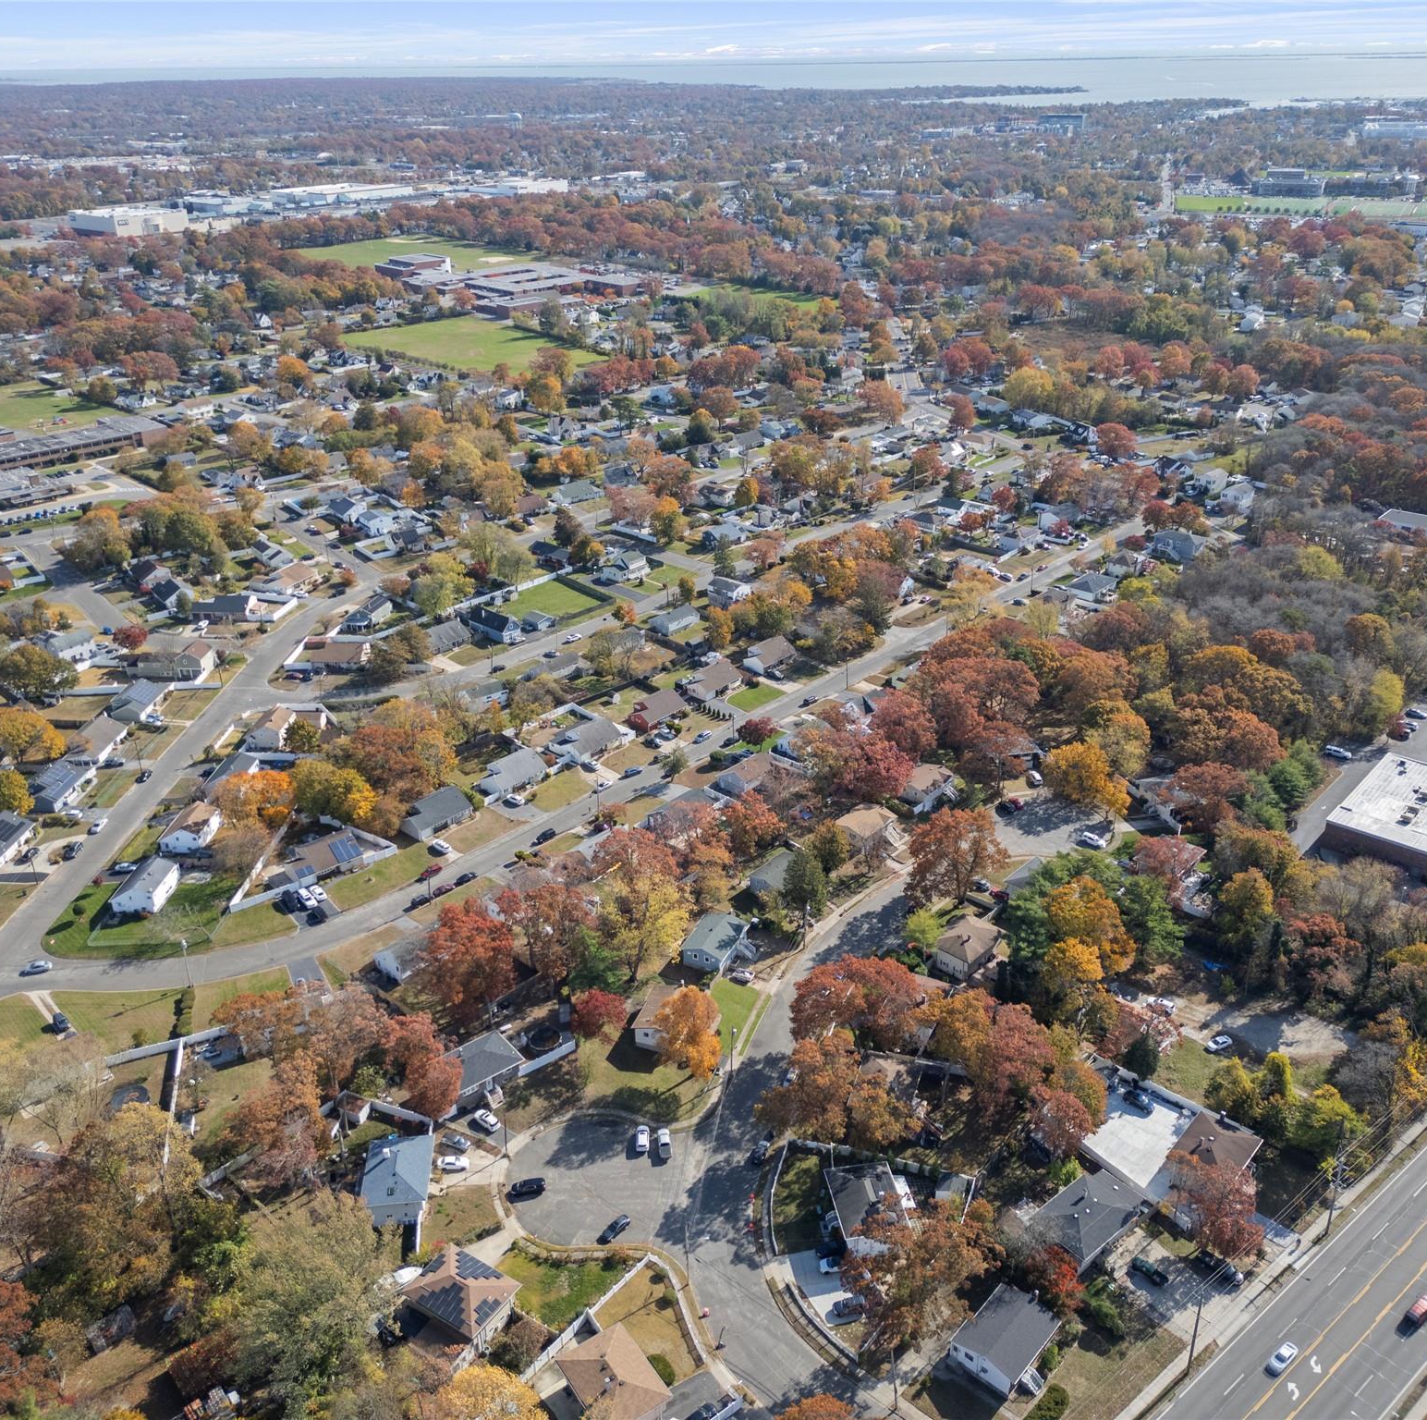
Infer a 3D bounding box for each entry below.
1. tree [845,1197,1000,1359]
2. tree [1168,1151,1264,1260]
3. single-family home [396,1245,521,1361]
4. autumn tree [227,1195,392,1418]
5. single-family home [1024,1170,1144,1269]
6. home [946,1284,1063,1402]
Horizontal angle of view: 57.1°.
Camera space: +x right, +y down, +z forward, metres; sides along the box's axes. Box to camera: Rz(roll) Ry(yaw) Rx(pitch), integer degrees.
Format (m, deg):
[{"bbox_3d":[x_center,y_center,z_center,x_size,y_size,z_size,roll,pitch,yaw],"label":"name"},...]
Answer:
[{"bbox_3d":[26.350,72.760,167.160,19.300,16.340,20.290,-1,27,0],"label":"tree"},{"bbox_3d":[66.910,66.850,175.470,11.600,14.500,11.600,-1,26,0],"label":"tree"},{"bbox_3d":[-32.800,76.690,171.000,12.660,6.620,9.550,16,31,29],"label":"single-family home"},{"bbox_3d":[-48.226,71.670,157.794,19.000,22.000,19.000,-1,26,0],"label":"autumn tree"},{"bbox_3d":[51.940,69.440,181.460,15.500,4.900,9.300,-21,33,-35],"label":"single-family home"},{"bbox_3d":[37.440,79.360,166.040,9.520,4.600,11.610,22,35,38],"label":"home"}]

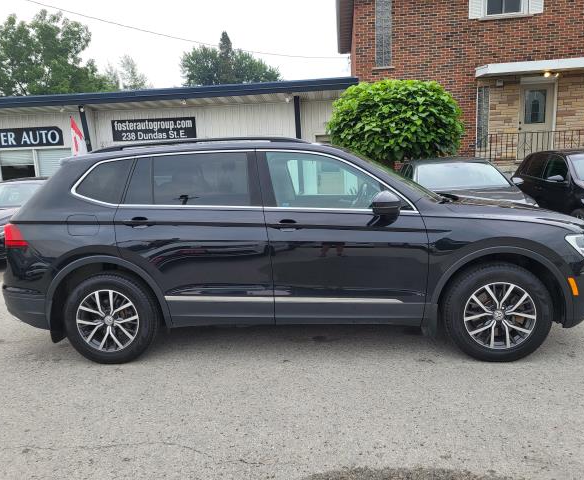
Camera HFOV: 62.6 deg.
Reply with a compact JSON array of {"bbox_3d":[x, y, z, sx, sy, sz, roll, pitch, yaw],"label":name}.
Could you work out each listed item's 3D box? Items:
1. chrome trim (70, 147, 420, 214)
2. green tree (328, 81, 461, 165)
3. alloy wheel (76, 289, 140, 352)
[{"bbox_3d":[-0.367,-0.390,3.431,2.480,0.500,0.200,-2,9,5],"label":"chrome trim"},{"bbox_3d":[2.347,-1.978,10.900,3.050,3.250,2.900,-2,9,5],"label":"green tree"},{"bbox_3d":[-1.346,0.592,3.633,0.470,0.470,0.190,-2,9,5],"label":"alloy wheel"}]

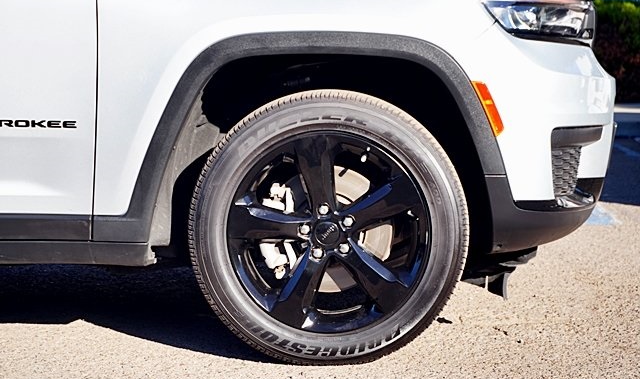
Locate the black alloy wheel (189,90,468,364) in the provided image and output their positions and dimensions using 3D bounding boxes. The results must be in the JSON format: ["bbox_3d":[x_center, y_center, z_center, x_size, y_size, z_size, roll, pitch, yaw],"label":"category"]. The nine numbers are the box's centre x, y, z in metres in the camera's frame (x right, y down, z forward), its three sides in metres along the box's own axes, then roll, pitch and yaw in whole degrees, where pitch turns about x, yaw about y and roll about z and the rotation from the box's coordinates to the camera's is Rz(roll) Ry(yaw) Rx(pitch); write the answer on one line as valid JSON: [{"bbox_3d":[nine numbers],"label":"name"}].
[{"bbox_3d":[0.035,0.103,3.691,0.770,0.765,0.272,1,7,5],"label":"black alloy wheel"}]

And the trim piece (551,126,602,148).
[{"bbox_3d":[0.695,-0.142,3.606,0.195,0.062,0.055,-6,9,-39],"label":"trim piece"}]

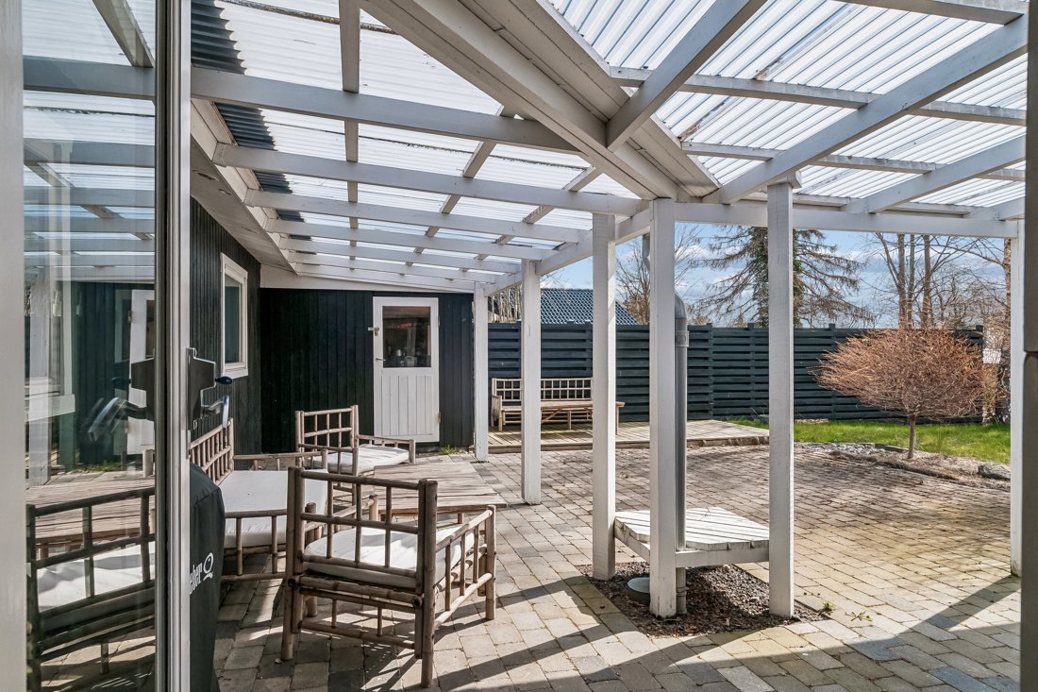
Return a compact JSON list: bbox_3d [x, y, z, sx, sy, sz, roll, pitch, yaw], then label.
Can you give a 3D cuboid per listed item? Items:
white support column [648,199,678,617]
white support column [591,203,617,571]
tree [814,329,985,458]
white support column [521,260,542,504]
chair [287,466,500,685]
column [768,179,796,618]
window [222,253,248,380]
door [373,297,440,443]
[{"bbox_3d":[0.741,0.309,3.138,0.098,2.120,0.095,0,-1,-15],"label":"white support column"},{"bbox_3d":[0.512,0.297,3.652,0.100,2.163,0.100,-1,-1,35],"label":"white support column"},{"bbox_3d":[4.874,0.602,7.800,1.980,1.654,1.980,-1,-1,32],"label":"tree"},{"bbox_3d":[0.112,0.323,5.483,0.140,2.180,0.115,0,-1,-15],"label":"white support column"},{"bbox_3d":[-0.574,0.950,2.845,0.720,0.826,0.720,0,-1,19],"label":"chair"},{"bbox_3d":[1.355,0.275,3.143,0.100,2.187,0.100,-1,-1,35],"label":"column"},{"bbox_3d":[-2.872,-0.257,6.109,0.100,1.139,1.358,0,-1,-15],"label":"window"},{"bbox_3d":[-1.565,0.337,8.457,0.904,2.026,0.060,0,-1,-15],"label":"door"}]

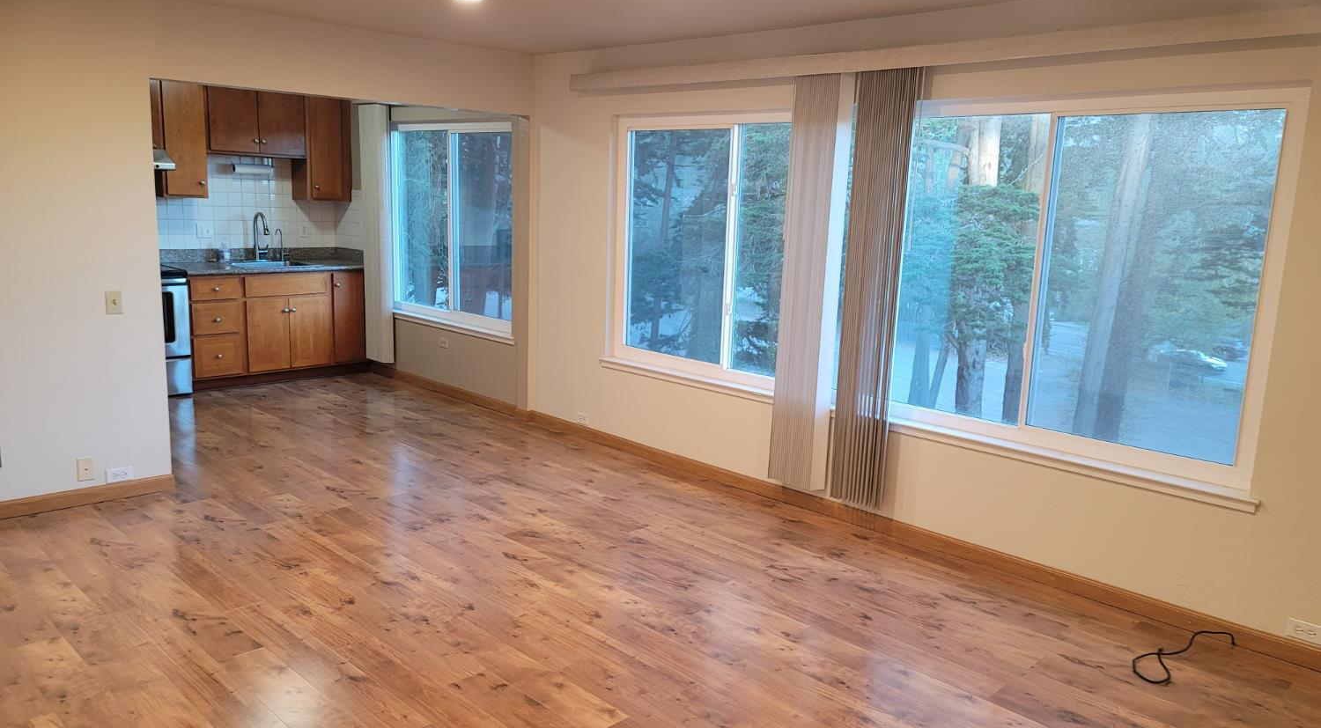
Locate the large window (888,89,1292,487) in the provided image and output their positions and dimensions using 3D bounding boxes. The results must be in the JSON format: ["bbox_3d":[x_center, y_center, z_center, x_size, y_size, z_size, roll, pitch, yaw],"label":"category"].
[{"bbox_3d":[1.625,-0.364,4.062,1.735,1.480,0.100,12,14,43],"label":"large window"}]

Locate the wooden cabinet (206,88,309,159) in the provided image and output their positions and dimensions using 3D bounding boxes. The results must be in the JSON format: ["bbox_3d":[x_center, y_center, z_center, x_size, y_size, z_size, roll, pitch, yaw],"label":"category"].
[{"bbox_3d":[-3.243,-1.906,7.554,0.780,0.525,0.310,-8,14,-44],"label":"wooden cabinet"}]

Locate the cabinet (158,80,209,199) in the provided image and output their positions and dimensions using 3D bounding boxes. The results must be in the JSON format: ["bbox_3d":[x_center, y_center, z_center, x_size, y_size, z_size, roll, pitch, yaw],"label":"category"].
[{"bbox_3d":[-3.636,-1.708,7.181,0.320,0.910,0.310,12,14,43],"label":"cabinet"}]

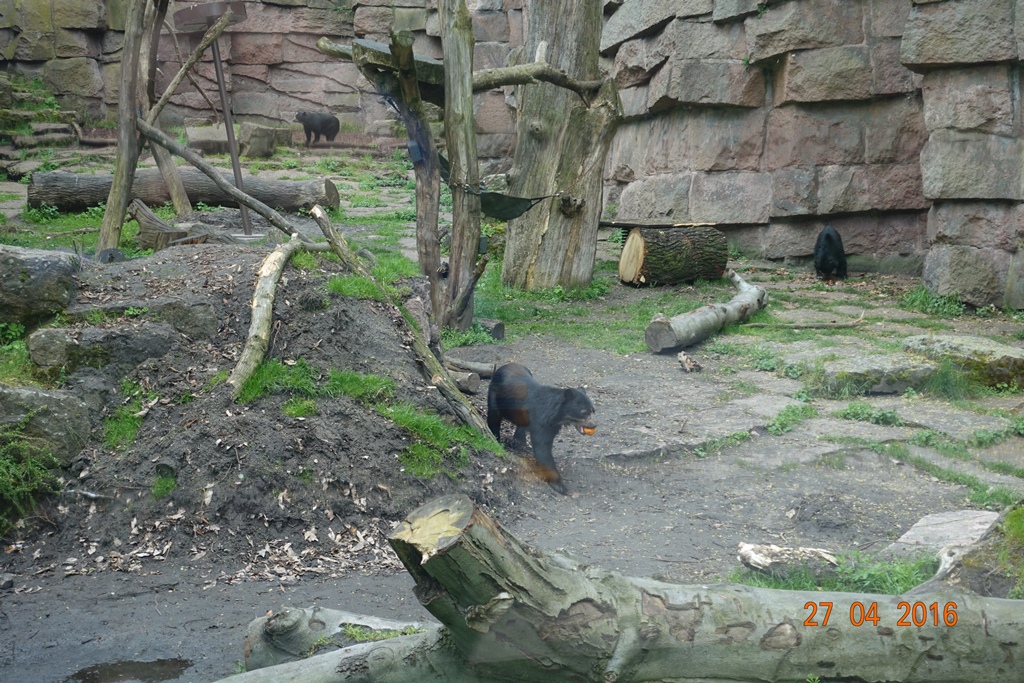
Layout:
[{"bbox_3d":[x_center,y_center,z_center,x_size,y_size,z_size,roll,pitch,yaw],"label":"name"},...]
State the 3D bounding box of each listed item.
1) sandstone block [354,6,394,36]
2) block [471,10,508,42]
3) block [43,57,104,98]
[{"bbox_3d":[-3.333,-7.794,40.298,0.970,0.716,0.600,0,7,0],"label":"sandstone block"},{"bbox_3d":[-0.401,-6.722,35.167,0.803,0.677,0.600,3,13,14],"label":"block"},{"bbox_3d":[-9.638,-5.805,36.300,1.300,0.902,0.600,-2,9,-12],"label":"block"}]

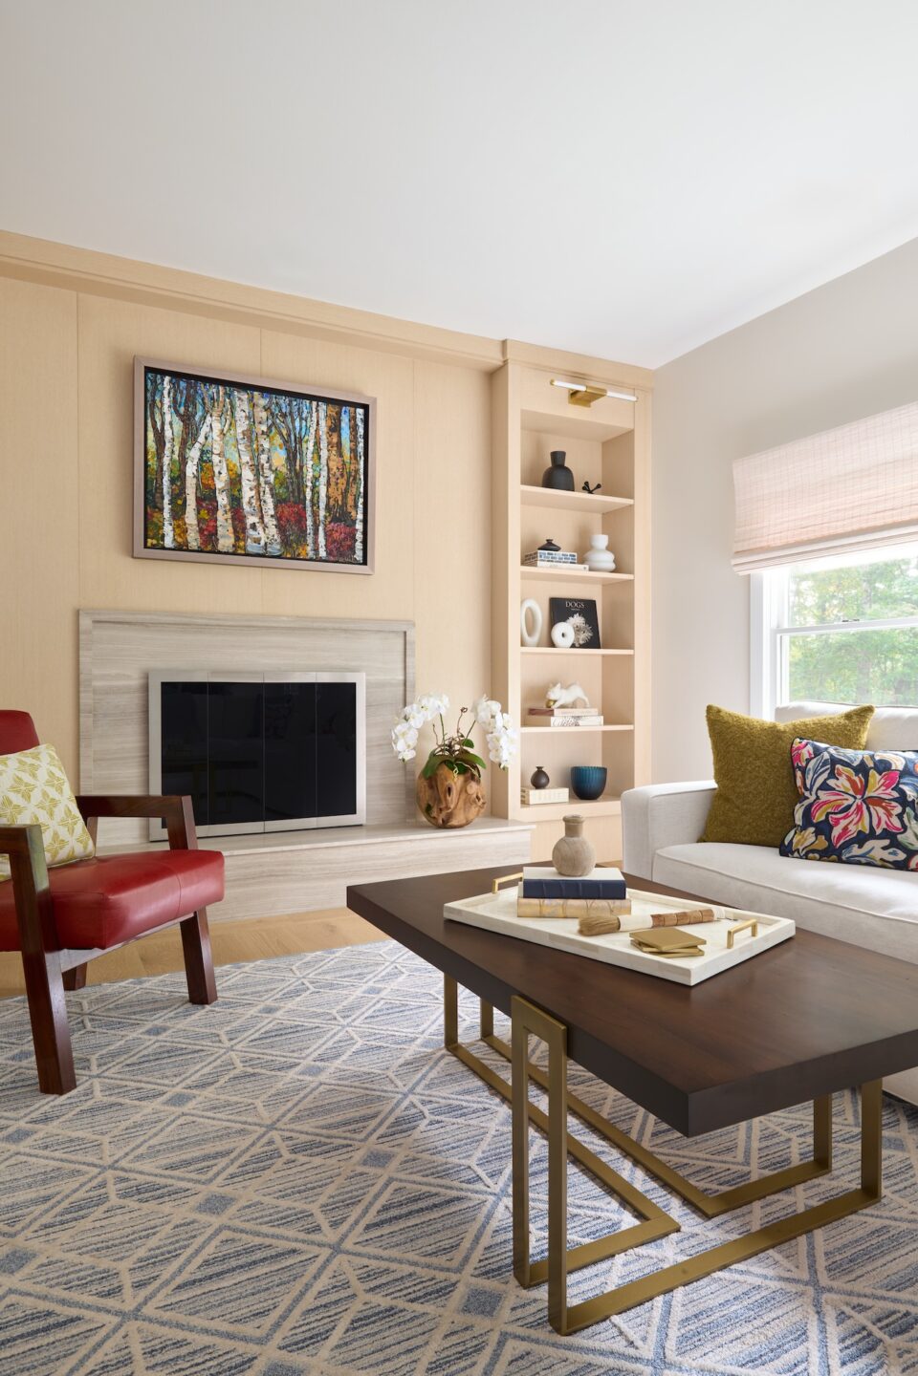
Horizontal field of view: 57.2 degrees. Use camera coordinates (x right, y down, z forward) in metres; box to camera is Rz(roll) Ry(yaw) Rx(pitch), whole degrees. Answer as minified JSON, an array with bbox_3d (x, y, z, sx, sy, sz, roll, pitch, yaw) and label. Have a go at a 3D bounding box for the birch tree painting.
[{"bbox_3d":[-0.913,-0.991,3.889,1.107,0.866,0.048,0,0,-27],"label":"birch tree painting"}]

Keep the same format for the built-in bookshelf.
[{"bbox_3d":[0.595,-0.393,4.637,0.936,2.683,0.325,0,0,-27],"label":"built-in bookshelf"}]

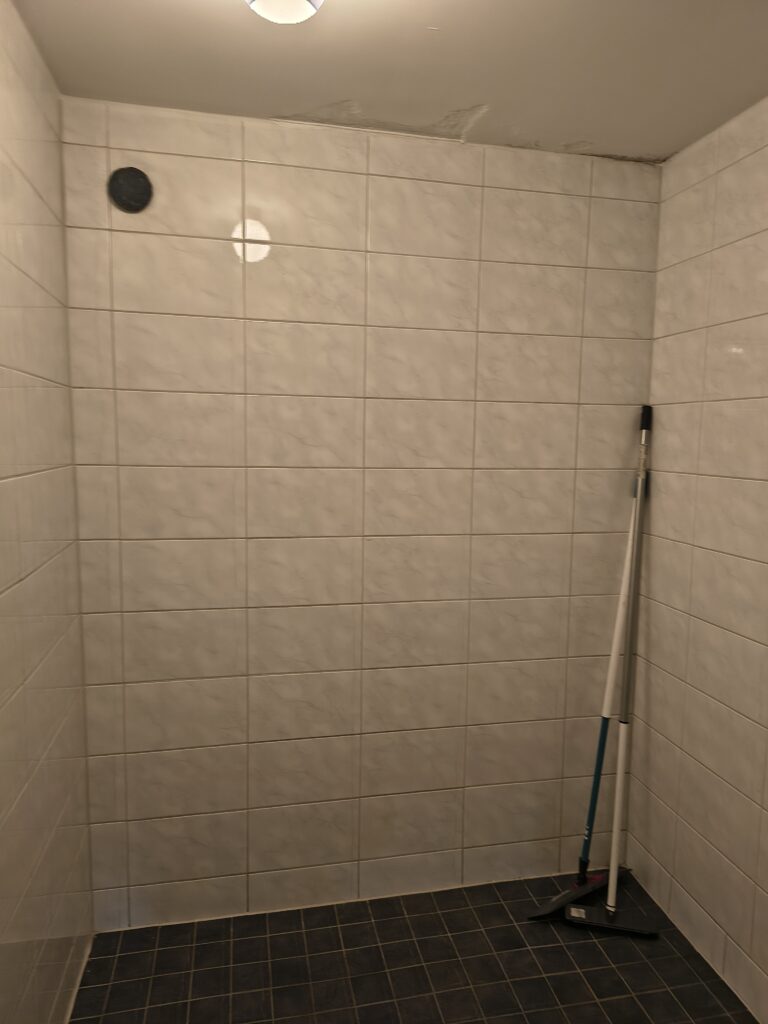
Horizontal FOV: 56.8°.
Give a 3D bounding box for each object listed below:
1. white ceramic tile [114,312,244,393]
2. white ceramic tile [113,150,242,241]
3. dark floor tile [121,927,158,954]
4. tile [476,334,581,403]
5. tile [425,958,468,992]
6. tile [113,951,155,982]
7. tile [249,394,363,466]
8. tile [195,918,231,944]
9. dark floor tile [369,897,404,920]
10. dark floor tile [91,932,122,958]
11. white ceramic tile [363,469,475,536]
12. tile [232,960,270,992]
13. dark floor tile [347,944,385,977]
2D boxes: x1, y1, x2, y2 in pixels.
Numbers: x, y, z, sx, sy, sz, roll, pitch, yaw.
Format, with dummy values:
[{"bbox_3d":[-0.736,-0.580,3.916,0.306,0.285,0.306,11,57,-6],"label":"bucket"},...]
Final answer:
[{"bbox_3d":[-0.539,-0.420,1.891,0.331,0.197,0.009,-1,7,-13],"label":"white ceramic tile"},{"bbox_3d":[-0.532,-0.817,1.845,0.331,0.197,0.009,-1,7,-13],"label":"white ceramic tile"},{"bbox_3d":[-0.686,1.204,1.988,0.097,0.009,0.092,0,7,-13],"label":"dark floor tile"},{"bbox_3d":[0.436,-0.429,2.115,0.331,0.197,0.009,-1,7,-13],"label":"tile"},{"bbox_3d":[0.170,1.241,1.889,0.099,0.009,0.099,-1,6,-12],"label":"tile"},{"bbox_3d":[-0.659,1.208,1.881,0.097,0.009,0.097,0,6,-12],"label":"tile"},{"bbox_3d":[-0.219,-0.226,1.992,0.331,0.197,0.010,-1,7,-13],"label":"tile"},{"bbox_3d":[-0.486,1.206,2.037,0.098,0.010,0.098,-1,6,-12],"label":"tile"},{"bbox_3d":[0.004,1.202,2.150,0.099,0.009,0.099,-1,7,-13],"label":"dark floor tile"},{"bbox_3d":[-0.772,1.210,1.978,0.076,0.010,0.098,-1,6,-12],"label":"dark floor tile"},{"bbox_3d":[0.103,-0.030,2.088,0.330,0.197,0.010,0,7,-13],"label":"white ceramic tile"},{"bbox_3d":[-0.347,1.224,1.861,0.098,0.010,0.098,-1,6,-12],"label":"tile"},{"bbox_3d":[-0.050,1.227,1.935,0.099,0.010,0.095,-1,8,-12],"label":"dark floor tile"}]

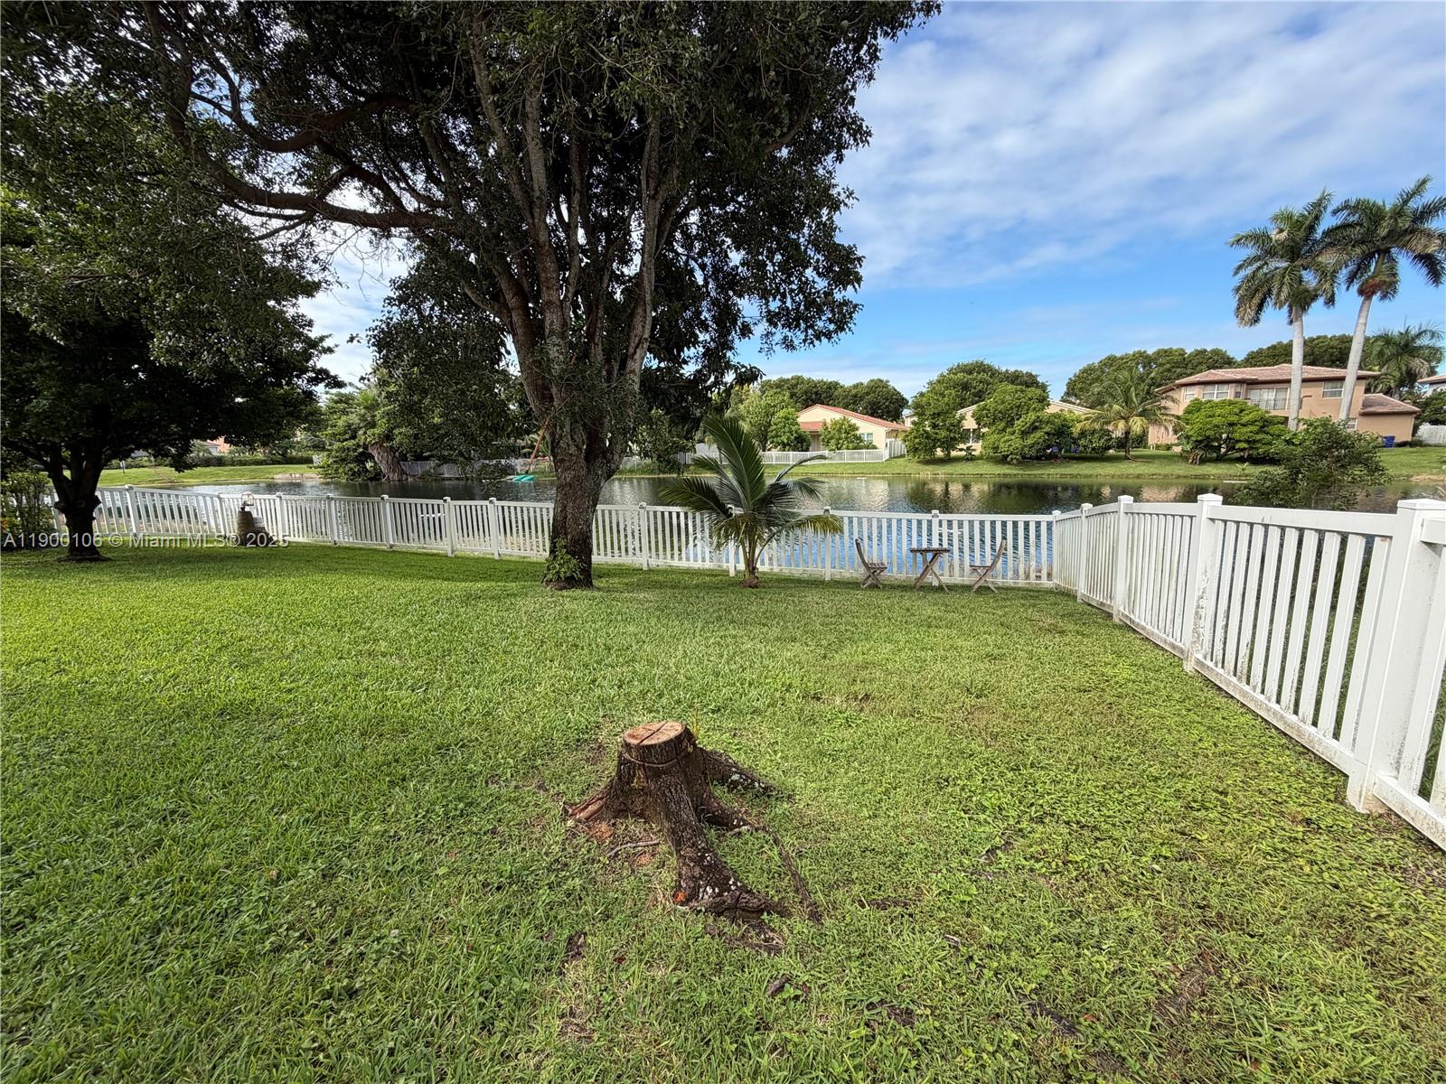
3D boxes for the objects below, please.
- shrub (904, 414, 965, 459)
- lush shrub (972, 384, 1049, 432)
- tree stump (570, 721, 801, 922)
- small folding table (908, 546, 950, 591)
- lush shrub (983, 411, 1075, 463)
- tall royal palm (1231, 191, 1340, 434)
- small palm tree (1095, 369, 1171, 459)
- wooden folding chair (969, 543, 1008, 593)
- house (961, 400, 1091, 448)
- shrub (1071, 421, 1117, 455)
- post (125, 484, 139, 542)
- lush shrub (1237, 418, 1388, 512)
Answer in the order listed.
[{"bbox_3d":[19.453,-9.648,54.000,5.100,4.300,4.600,2,10,19],"label":"shrub"},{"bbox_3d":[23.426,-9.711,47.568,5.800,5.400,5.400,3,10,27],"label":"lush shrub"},{"bbox_3d":[-0.185,0.992,2.254,0.950,0.390,0.840,-1,9,0],"label":"tree stump"},{"bbox_3d":[3.365,0.433,9.545,0.590,0.690,0.600,2,10,19],"label":"small folding table"},{"bbox_3d":[27.220,-9.291,52.000,6.900,4.500,5.500,4,11,27],"label":"lush shrub"},{"bbox_3d":[40.010,-14.746,41.720,5.700,16.000,5.700,7,13,44],"label":"tall royal palm"},{"bbox_3d":[34.565,-10.805,49.500,5.000,7.200,4.800,5,11,34],"label":"small palm tree"},{"bbox_3d":[4.318,0.379,9.535,0.550,0.810,0.430,2,10,19],"label":"wooden folding chair"},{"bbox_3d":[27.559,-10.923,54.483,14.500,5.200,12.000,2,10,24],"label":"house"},{"bbox_3d":[29.064,-8.075,45.800,2.900,2.500,2.800,4,11,30],"label":"shrub"},{"bbox_3d":[-13.646,-0.649,13.494,0.130,1.290,0.130,3,10,23],"label":"post"},{"bbox_3d":[9.196,-0.737,9.200,1.550,2.300,1.500,8,13,44],"label":"lush shrub"}]

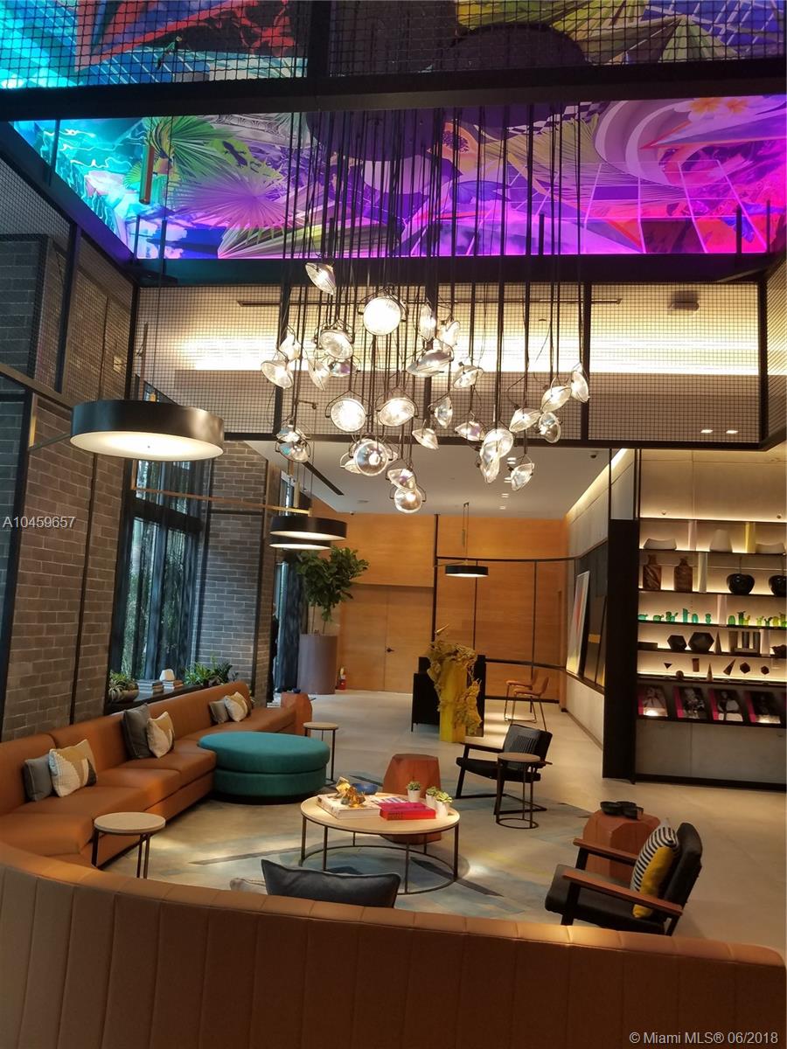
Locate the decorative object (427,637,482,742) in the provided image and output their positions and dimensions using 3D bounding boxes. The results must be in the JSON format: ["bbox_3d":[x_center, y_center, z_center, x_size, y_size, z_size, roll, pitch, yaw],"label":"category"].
[{"bbox_3d":[0.875,2.330,11.321,0.741,1.469,0.590,2,-7,7],"label":"decorative object"}]

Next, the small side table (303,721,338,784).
[{"bbox_3d":[-0.762,2.381,8.179,0.375,0.570,0.375,2,-7,6],"label":"small side table"}]

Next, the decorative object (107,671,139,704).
[{"bbox_3d":[-2.778,1.677,8.104,0.316,0.356,0.316,2,-7,7],"label":"decorative object"}]

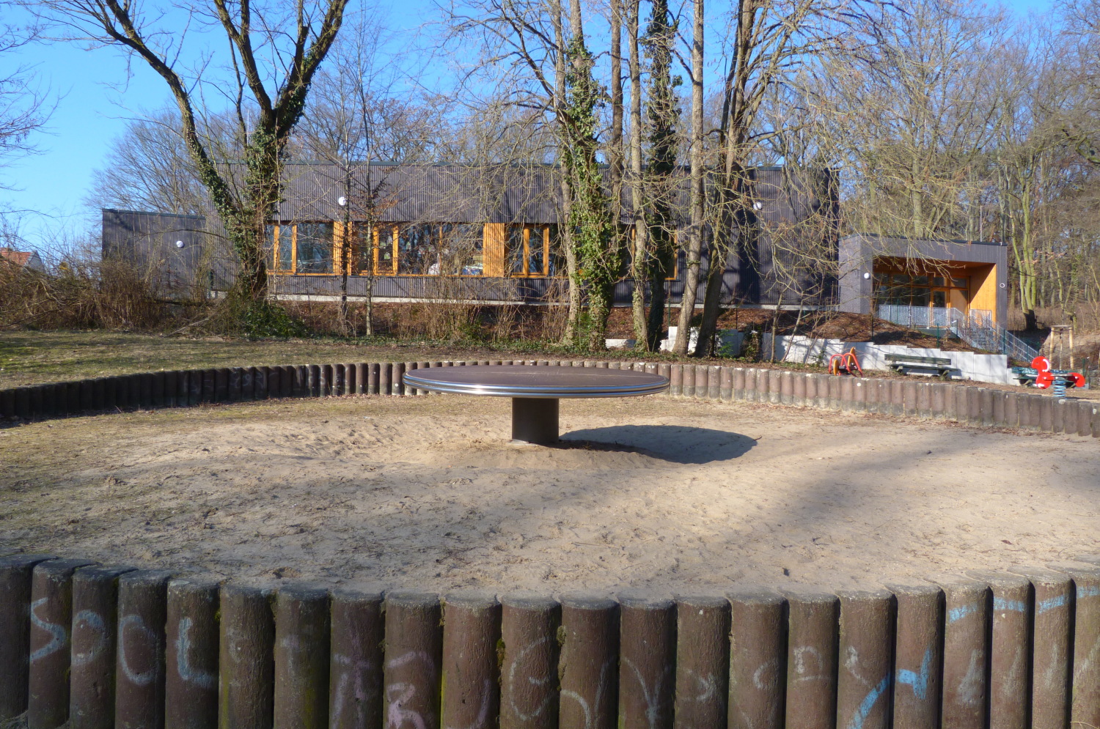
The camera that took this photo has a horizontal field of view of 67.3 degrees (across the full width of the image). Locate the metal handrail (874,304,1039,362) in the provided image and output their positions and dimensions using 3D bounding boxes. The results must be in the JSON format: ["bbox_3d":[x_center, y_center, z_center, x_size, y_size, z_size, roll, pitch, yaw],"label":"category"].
[{"bbox_3d":[20.300,-1.400,40.700,7.600,3.100,3.200,1,0,-22],"label":"metal handrail"}]

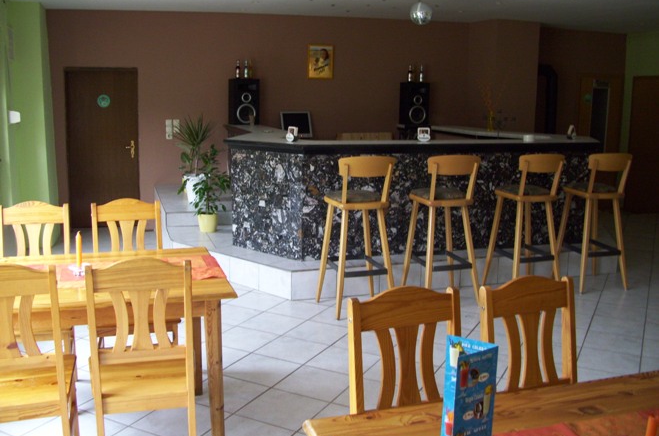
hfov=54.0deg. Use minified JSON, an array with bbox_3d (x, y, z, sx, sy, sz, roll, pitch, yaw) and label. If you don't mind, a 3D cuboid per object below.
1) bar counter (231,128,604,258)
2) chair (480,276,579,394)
[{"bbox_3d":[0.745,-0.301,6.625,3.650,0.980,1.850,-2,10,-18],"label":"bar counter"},{"bbox_3d":[0.739,0.706,1.998,0.420,0.970,0.470,-3,10,-22],"label":"chair"}]

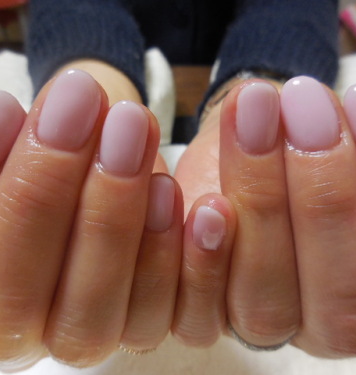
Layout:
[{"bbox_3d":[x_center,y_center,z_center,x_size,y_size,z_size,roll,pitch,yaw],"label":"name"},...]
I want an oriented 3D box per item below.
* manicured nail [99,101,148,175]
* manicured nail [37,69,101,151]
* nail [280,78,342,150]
[{"bbox_3d":[-0.012,-0.011,0.082,0.011,0.017,0.004,7,-5,1],"label":"manicured nail"},{"bbox_3d":[-0.024,-0.017,0.080,0.012,0.018,0.004,14,-8,-10],"label":"manicured nail"},{"bbox_3d":[0.030,-0.017,0.083,0.011,0.017,0.004,-13,-10,19],"label":"nail"}]

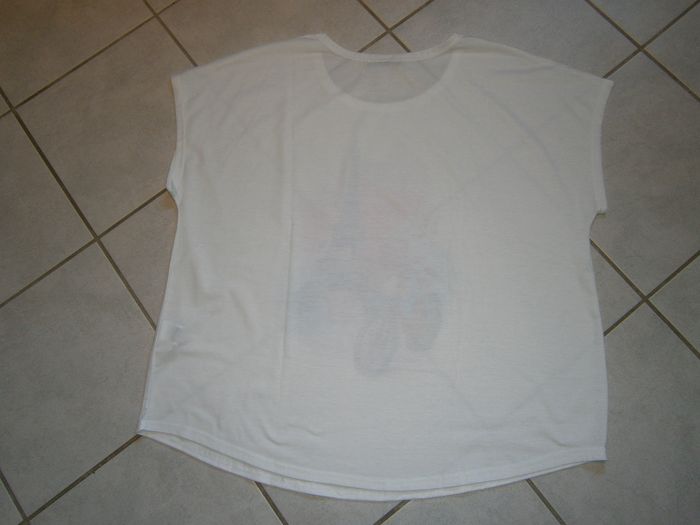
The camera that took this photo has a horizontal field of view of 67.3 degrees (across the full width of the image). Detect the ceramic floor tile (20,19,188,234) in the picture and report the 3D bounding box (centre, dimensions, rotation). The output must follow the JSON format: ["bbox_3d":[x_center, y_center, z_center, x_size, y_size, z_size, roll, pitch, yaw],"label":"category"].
[{"bbox_3d":[-0.386,-0.247,0.922,0.300,0.010,0.300,-37,76,-6],"label":"ceramic floor tile"}]

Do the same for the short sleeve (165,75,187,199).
[{"bbox_3d":[-0.294,-0.214,0.896,0.036,0.015,0.240,-4,75,3],"label":"short sleeve"}]

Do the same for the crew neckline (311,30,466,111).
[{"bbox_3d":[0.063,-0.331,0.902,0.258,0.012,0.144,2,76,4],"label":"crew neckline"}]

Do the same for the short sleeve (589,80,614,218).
[{"bbox_3d":[0.401,-0.191,0.843,0.038,0.015,0.238,7,76,6],"label":"short sleeve"}]

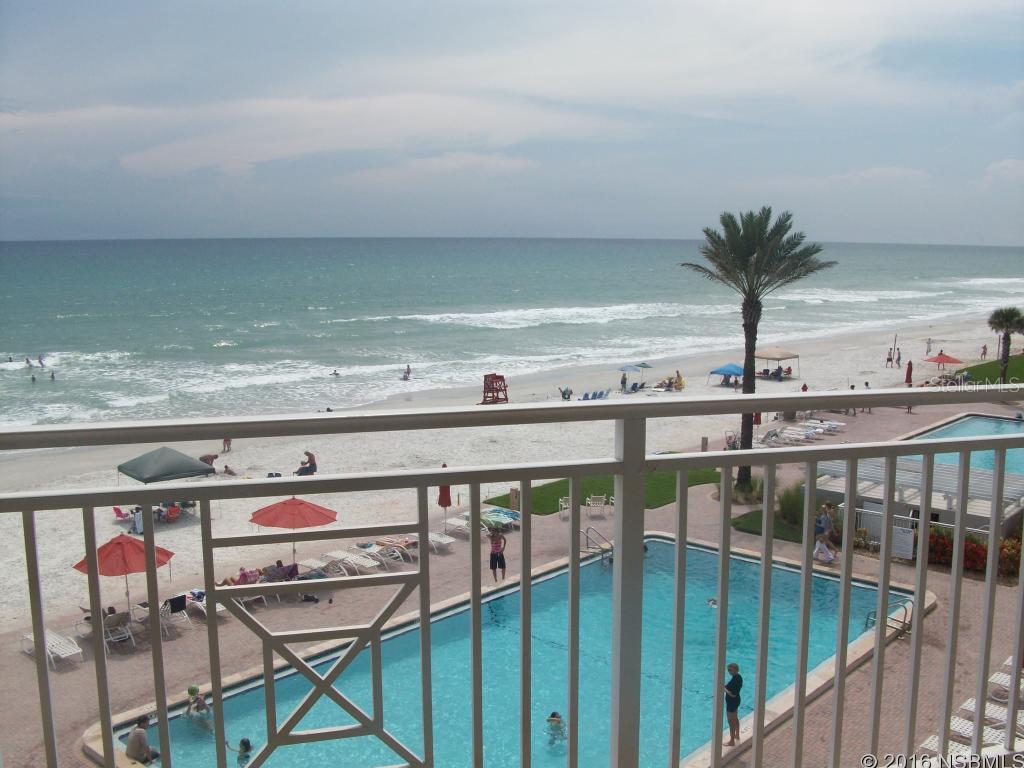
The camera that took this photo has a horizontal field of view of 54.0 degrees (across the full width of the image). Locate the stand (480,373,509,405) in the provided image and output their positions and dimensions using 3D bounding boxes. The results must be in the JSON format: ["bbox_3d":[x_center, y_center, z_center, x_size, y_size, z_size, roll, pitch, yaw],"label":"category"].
[{"bbox_3d":[-1.248,0.305,76.258,1.450,2.150,1.400,7,11,40],"label":"stand"}]

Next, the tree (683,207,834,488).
[{"bbox_3d":[10.069,-1.345,41.170,6.300,11.580,6.300,0,8,0],"label":"tree"}]

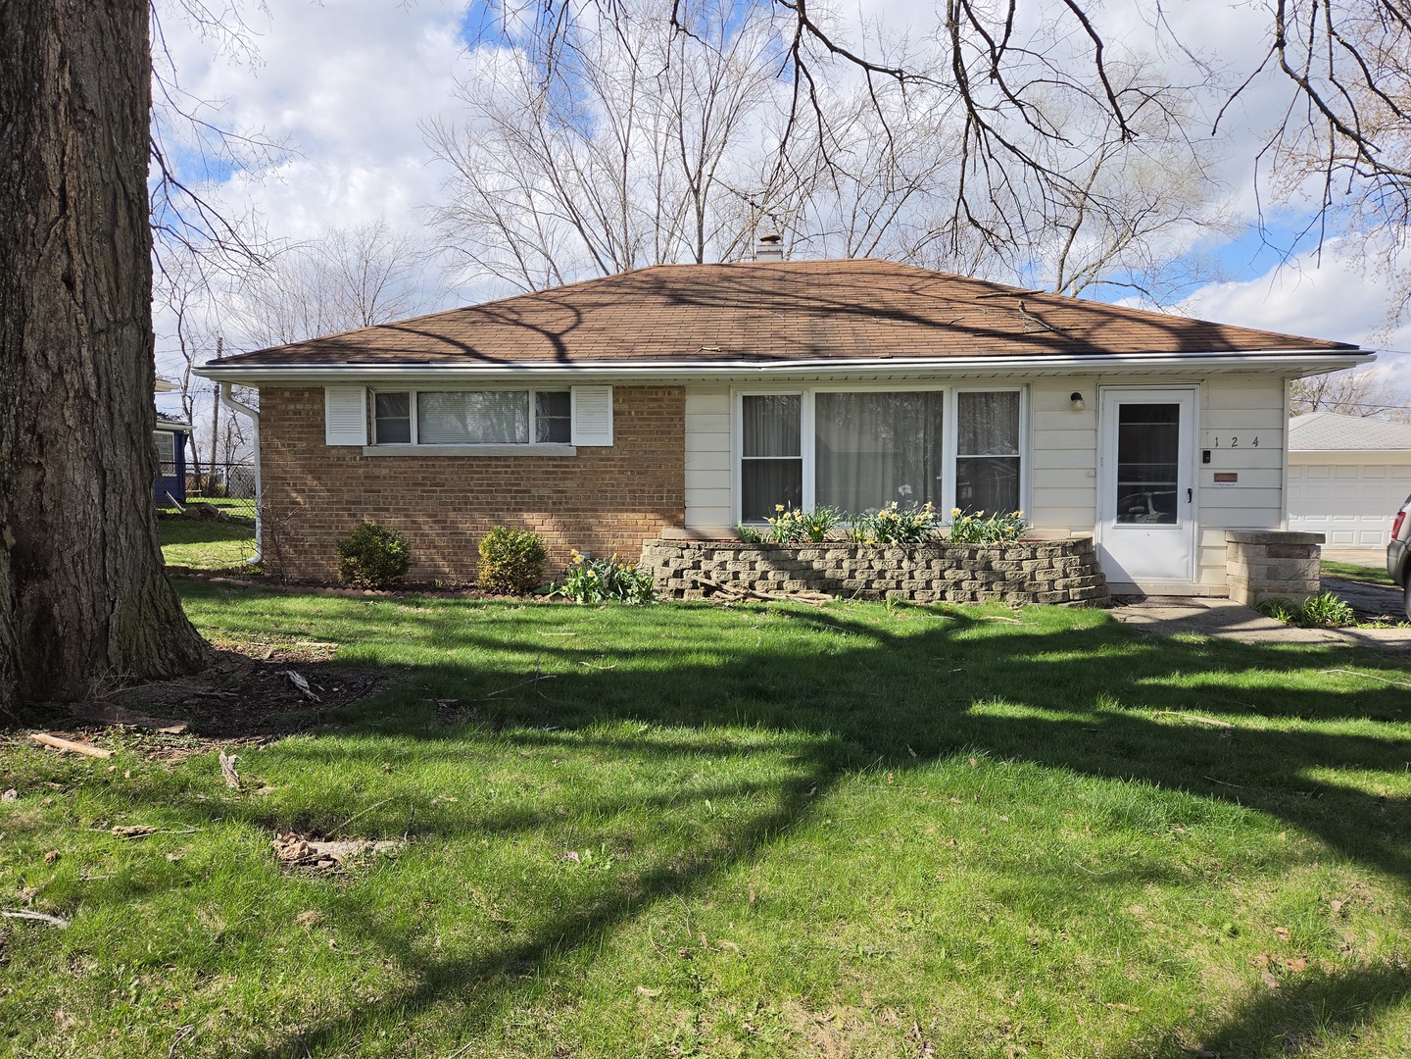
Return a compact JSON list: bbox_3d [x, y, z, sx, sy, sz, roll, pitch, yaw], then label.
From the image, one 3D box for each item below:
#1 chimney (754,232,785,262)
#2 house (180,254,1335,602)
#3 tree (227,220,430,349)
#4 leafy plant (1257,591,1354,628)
[{"bbox_3d":[0.980,-4.177,14.380,0.420,0.620,0.420,0,3,5],"label":"chimney"},{"bbox_3d":[0.870,-1.744,14.048,12.100,4.450,8.850,0,3,5],"label":"house"},{"bbox_3d":[-17.518,-7.555,43.702,9.500,13.529,9.000,0,3,5],"label":"tree"},{"bbox_3d":[5.469,0.728,8.542,0.800,0.290,0.500,0,3,5],"label":"leafy plant"}]

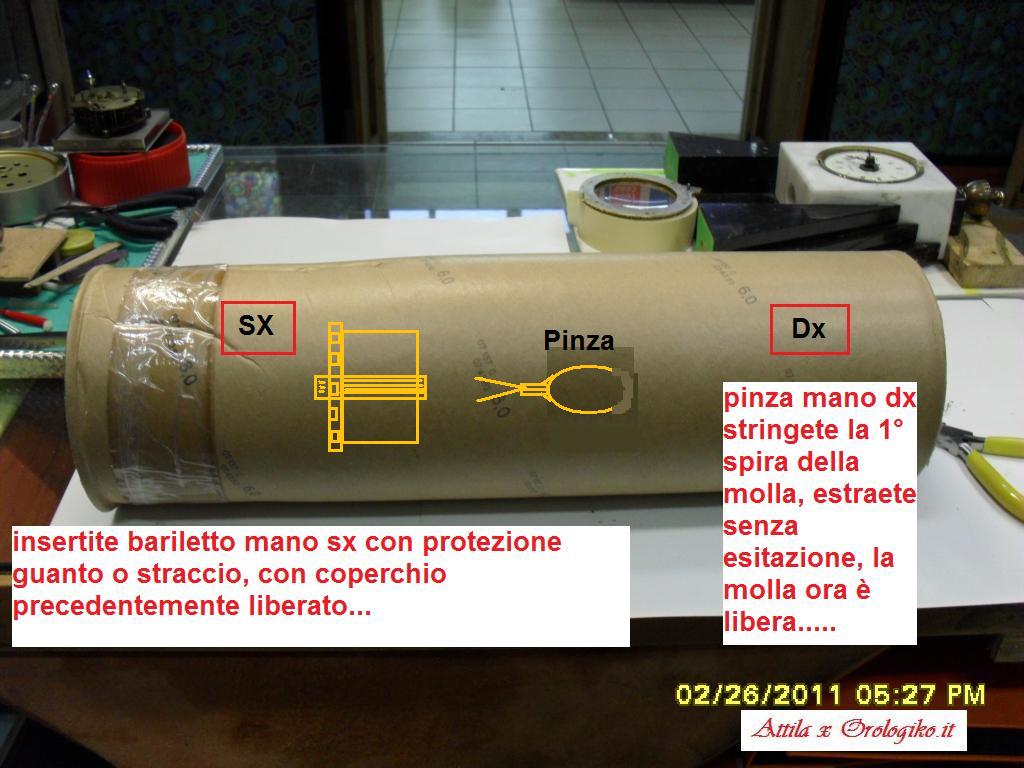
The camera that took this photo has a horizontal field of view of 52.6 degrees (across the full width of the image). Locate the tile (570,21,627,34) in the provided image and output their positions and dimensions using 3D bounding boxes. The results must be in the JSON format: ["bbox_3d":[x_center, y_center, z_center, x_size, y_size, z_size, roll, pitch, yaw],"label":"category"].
[{"bbox_3d":[0.470,-1.844,5.380,0.304,0.010,0.304,0,32,-3],"label":"tile"}]

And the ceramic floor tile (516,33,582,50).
[{"bbox_3d":[0.190,-1.772,5.400,0.320,0.010,0.320,0,32,-3],"label":"ceramic floor tile"}]

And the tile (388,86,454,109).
[{"bbox_3d":[-0.397,-1.201,4.356,0.307,0.010,0.307,0,32,-3],"label":"tile"}]

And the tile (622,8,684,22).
[{"bbox_3d":[0.807,-2.119,5.973,0.320,0.010,0.320,0,32,-3],"label":"tile"}]

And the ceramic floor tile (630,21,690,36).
[{"bbox_3d":[0.820,-1.947,5.701,0.320,0.010,0.320,0,32,-3],"label":"ceramic floor tile"}]

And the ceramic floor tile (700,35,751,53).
[{"bbox_3d":[1.089,-1.684,5.151,0.304,0.010,0.304,0,32,-3],"label":"ceramic floor tile"}]

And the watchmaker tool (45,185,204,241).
[{"bbox_3d":[-0.363,-0.159,0.972,0.140,0.020,0.100,-7,33,-12],"label":"watchmaker tool"}]

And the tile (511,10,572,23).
[{"bbox_3d":[0.155,-2.024,5.679,0.307,0.010,0.307,0,32,-3],"label":"tile"}]

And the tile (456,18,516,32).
[{"bbox_3d":[-0.140,-1.859,5.406,0.307,0.010,0.307,0,32,-3],"label":"tile"}]

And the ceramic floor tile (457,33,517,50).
[{"bbox_3d":[-0.126,-1.679,5.096,0.304,0.010,0.304,0,32,-3],"label":"ceramic floor tile"}]

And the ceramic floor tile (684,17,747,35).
[{"bbox_3d":[1.142,-1.949,5.715,0.320,0.010,0.320,0,32,-3],"label":"ceramic floor tile"}]

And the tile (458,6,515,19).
[{"bbox_3d":[-0.150,-2.004,5.609,0.304,0.010,0.304,0,32,-3],"label":"tile"}]

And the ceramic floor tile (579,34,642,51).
[{"bbox_3d":[0.486,-1.698,5.174,0.307,0.010,0.307,0,32,-3],"label":"ceramic floor tile"}]

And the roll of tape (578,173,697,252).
[{"bbox_3d":[0.120,-0.162,0.993,0.111,0.037,0.111,1,32,-1],"label":"roll of tape"}]

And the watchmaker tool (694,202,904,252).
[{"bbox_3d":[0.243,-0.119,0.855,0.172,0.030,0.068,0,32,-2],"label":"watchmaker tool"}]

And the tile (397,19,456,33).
[{"bbox_3d":[-0.442,-1.840,5.339,0.304,0.010,0.304,0,32,-3],"label":"tile"}]

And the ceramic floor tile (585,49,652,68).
[{"bbox_3d":[0.525,-1.602,5.142,0.320,0.010,0.320,0,32,-3],"label":"ceramic floor tile"}]

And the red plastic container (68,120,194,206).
[{"bbox_3d":[-0.371,-0.214,1.009,0.110,0.049,0.110,0,32,-3],"label":"red plastic container"}]

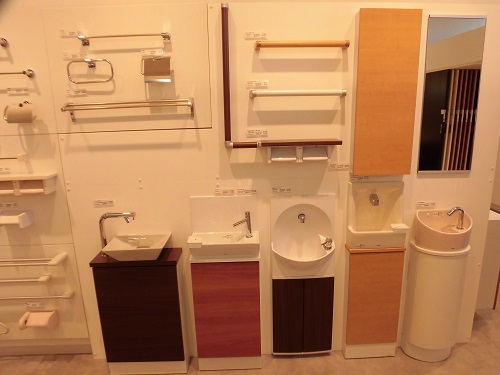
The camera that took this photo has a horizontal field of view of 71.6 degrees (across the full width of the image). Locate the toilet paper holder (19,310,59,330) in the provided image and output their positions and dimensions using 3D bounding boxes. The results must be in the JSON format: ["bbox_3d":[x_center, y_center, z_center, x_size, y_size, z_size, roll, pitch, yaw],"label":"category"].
[{"bbox_3d":[-1.243,0.796,2.042,0.172,0.084,0.103,-2,13,-1],"label":"toilet paper holder"}]

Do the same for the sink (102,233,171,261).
[{"bbox_3d":[-0.602,0.342,1.900,0.319,0.091,0.205,-1,13,0],"label":"sink"}]

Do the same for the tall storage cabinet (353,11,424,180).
[{"bbox_3d":[0.682,-0.469,1.788,0.297,0.800,0.114,-1,13,0],"label":"tall storage cabinet"}]

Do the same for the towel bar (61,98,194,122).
[{"bbox_3d":[-0.617,-0.395,1.779,0.642,0.108,0.123,-2,13,-1],"label":"towel bar"}]

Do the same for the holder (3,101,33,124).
[{"bbox_3d":[-1.159,-0.381,1.768,0.143,0.108,0.118,-2,13,-1],"label":"holder"}]

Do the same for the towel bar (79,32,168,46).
[{"bbox_3d":[-0.623,-0.746,1.743,0.459,0.043,0.065,-1,13,0],"label":"towel bar"}]

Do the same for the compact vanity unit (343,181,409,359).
[{"bbox_3d":[0.728,0.509,2.030,0.313,1.095,0.113,-2,13,-1],"label":"compact vanity unit"}]

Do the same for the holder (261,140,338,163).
[{"bbox_3d":[0.262,-0.195,1.841,0.427,0.114,0.125,-1,13,0],"label":"holder"}]

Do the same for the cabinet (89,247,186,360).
[{"bbox_3d":[-0.609,0.701,2.004,0.458,0.655,0.190,-1,13,0],"label":"cabinet"}]

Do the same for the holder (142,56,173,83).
[{"bbox_3d":[-0.466,-0.595,1.760,0.143,0.124,0.100,-1,13,0],"label":"holder"}]

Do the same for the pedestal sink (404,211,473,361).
[{"bbox_3d":[1.131,0.582,2.029,0.350,0.931,0.172,-2,13,-1],"label":"pedestal sink"}]

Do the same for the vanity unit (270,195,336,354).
[{"bbox_3d":[0.315,0.549,2.017,0.355,1.010,0.133,-2,13,-1],"label":"vanity unit"}]

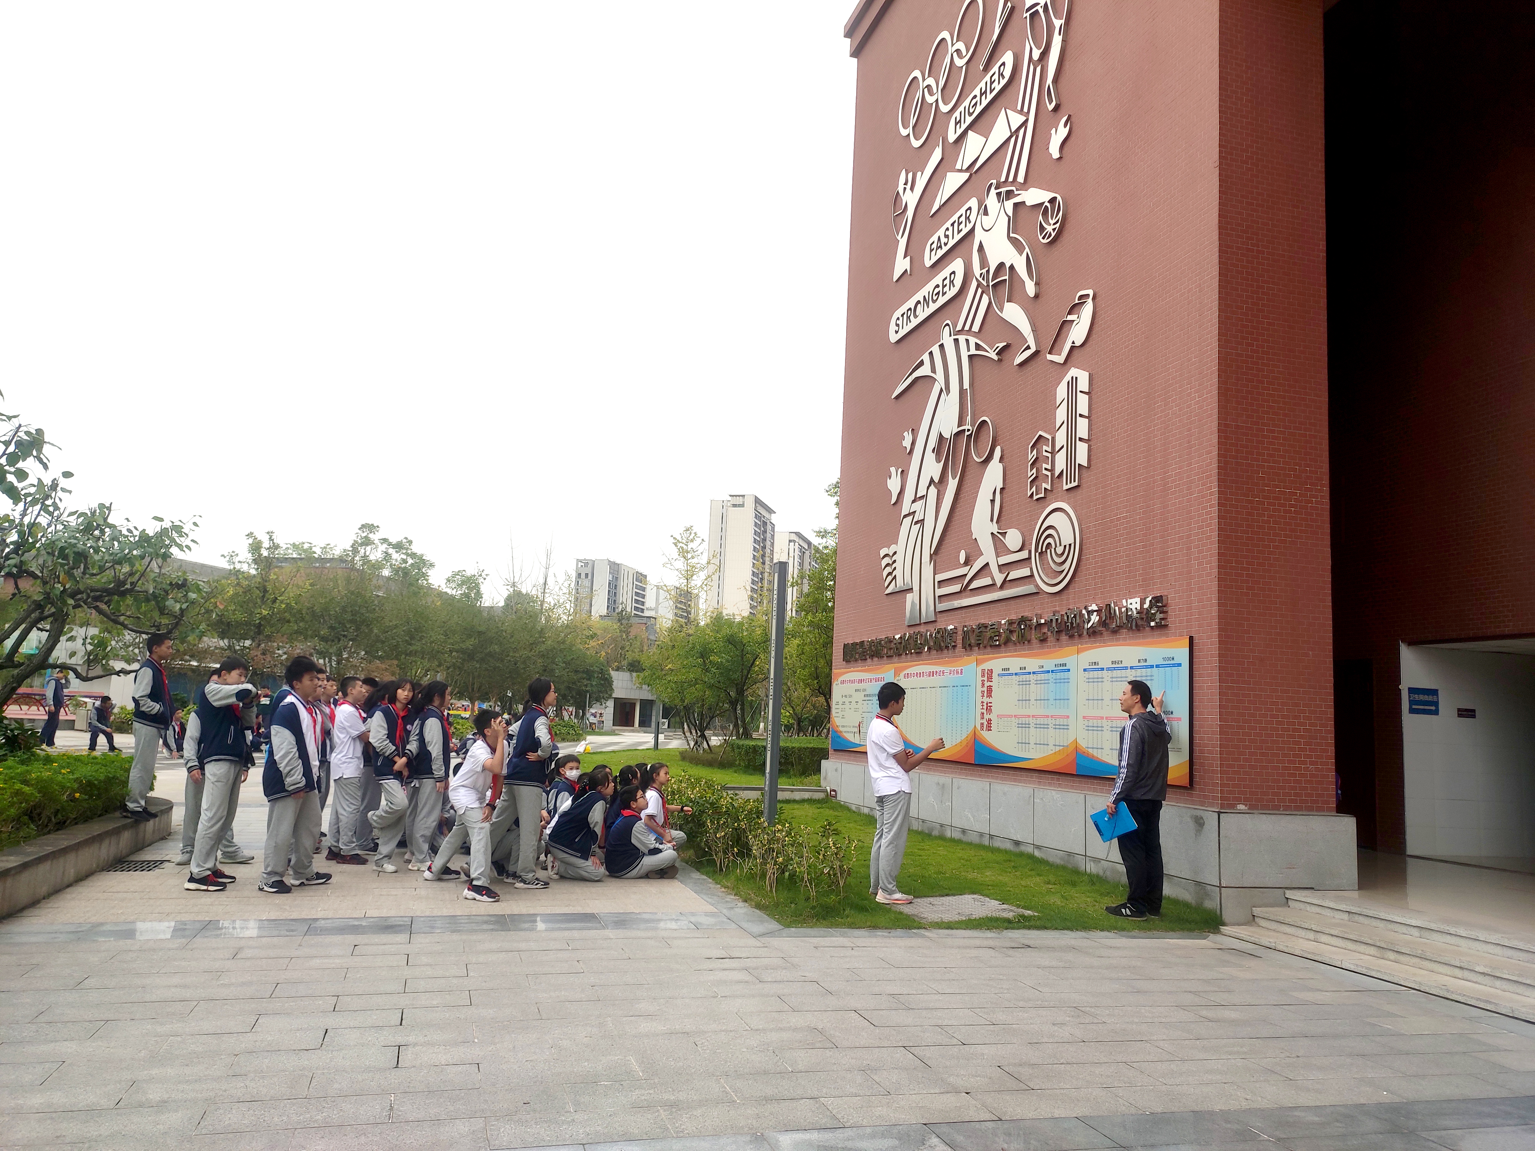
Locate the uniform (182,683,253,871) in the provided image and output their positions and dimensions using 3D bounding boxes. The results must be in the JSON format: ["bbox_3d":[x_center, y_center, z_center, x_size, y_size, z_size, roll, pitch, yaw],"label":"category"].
[{"bbox_3d":[-4.048,1.515,8.214,0.430,1.425,0.500,1,-8,12],"label":"uniform"}]

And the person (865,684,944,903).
[{"bbox_3d":[1.071,1.697,8.644,0.600,1.702,0.480,4,-8,-10],"label":"person"}]

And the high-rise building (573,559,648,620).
[{"bbox_3d":[-64.799,27.687,452.386,13.840,62.756,42.729,1,-8,16],"label":"high-rise building"}]

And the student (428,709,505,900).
[{"bbox_3d":[-2.297,1.753,8.460,0.580,1.420,0.580,3,-8,-2],"label":"student"}]

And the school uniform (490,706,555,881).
[{"bbox_3d":[-1.994,1.770,9.013,0.500,1.409,0.500,4,-8,-10],"label":"school uniform"}]

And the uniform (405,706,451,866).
[{"bbox_3d":[-2.983,1.848,9.779,0.340,1.380,0.430,4,-8,-8],"label":"uniform"}]

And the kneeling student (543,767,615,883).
[{"bbox_3d":[-1.588,2.105,9.439,0.570,0.920,0.460,4,-8,-7],"label":"kneeling student"}]

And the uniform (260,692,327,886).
[{"bbox_3d":[-3.518,1.590,8.280,0.380,1.430,0.470,3,-8,-4],"label":"uniform"}]

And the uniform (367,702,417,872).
[{"bbox_3d":[-3.181,1.787,9.413,0.370,1.380,0.420,-1,-9,29],"label":"uniform"}]

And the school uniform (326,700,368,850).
[{"bbox_3d":[-3.719,1.783,9.808,0.360,1.355,0.460,5,-8,-14],"label":"school uniform"}]

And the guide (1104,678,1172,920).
[{"bbox_3d":[2.924,1.754,8.732,0.430,1.820,0.530,-4,-10,42],"label":"guide"}]

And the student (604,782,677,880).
[{"bbox_3d":[-1.102,2.245,9.698,0.580,0.771,0.580,5,-8,-12],"label":"student"}]

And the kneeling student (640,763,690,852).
[{"bbox_3d":[-0.982,2.323,10.808,0.550,0.920,0.480,3,-8,-4],"label":"kneeling student"}]

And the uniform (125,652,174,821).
[{"bbox_3d":[-5.483,1.427,9.841,0.360,1.402,0.440,4,-8,-10],"label":"uniform"}]

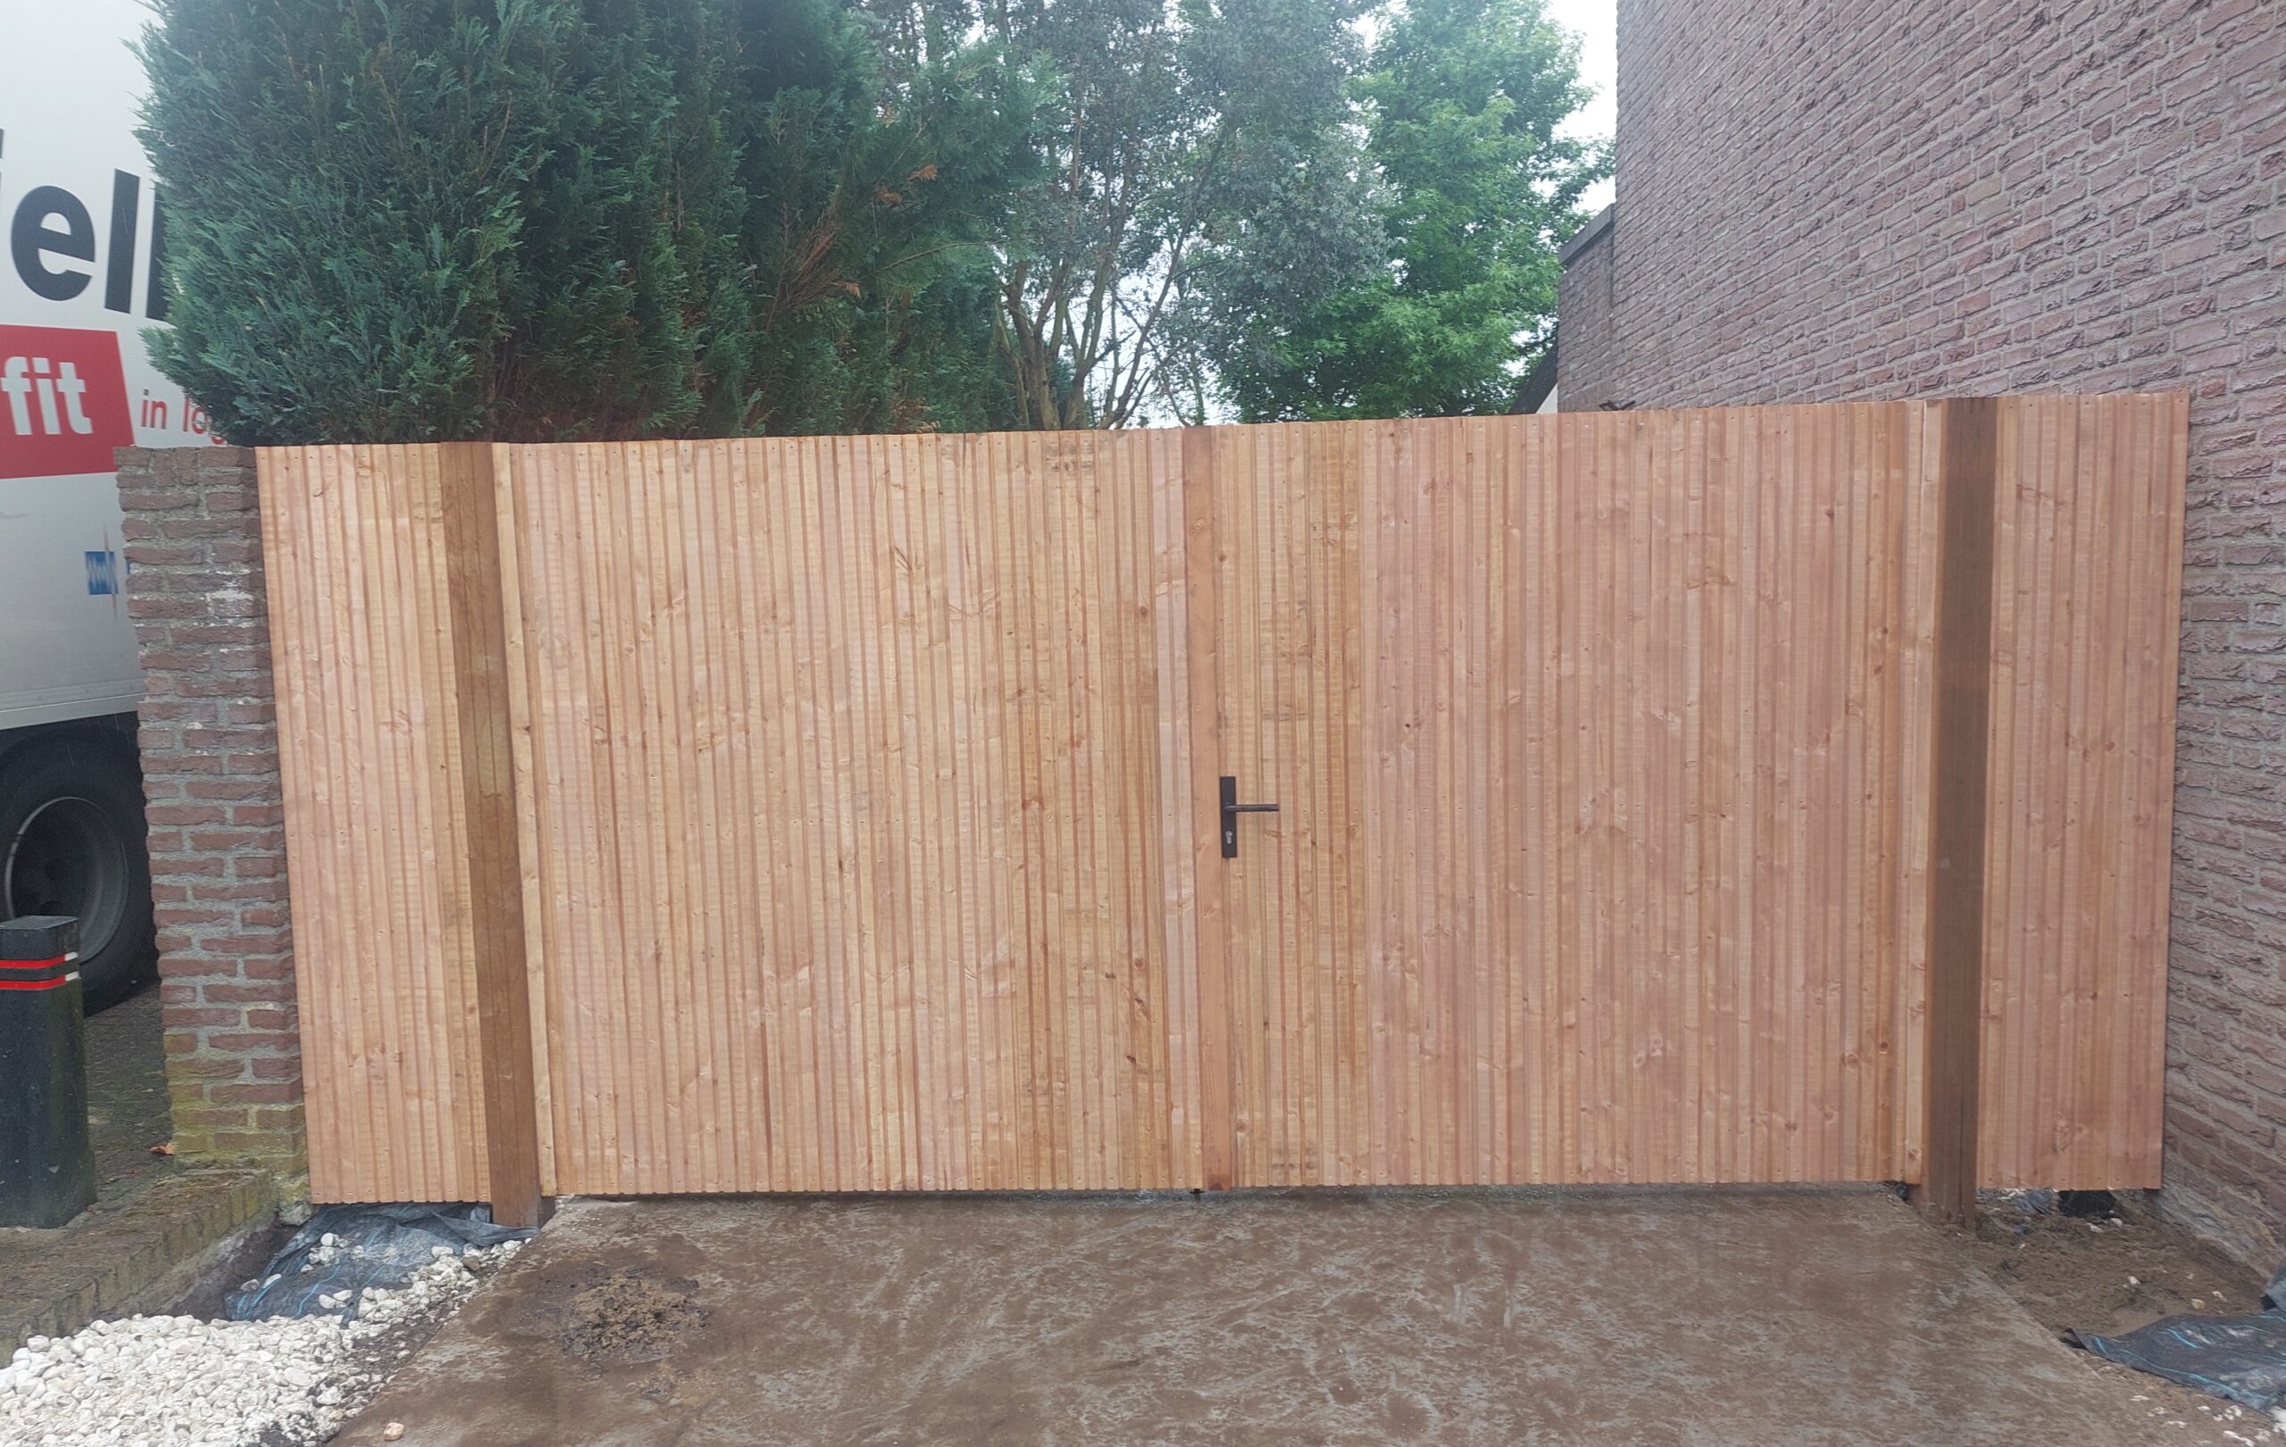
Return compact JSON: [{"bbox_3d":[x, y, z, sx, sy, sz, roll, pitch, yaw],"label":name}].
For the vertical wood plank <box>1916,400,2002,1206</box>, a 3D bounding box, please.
[{"bbox_3d":[1.981,0.230,3.892,0.120,2.012,0.120,-1,6,2],"label":"vertical wood plank"}]

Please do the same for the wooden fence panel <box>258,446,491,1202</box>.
[{"bbox_3d":[-1.938,0.279,4.062,0.485,1.951,0.060,-1,6,2],"label":"wooden fence panel"}]

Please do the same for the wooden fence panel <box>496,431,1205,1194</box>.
[{"bbox_3d":[-0.719,0.253,4.066,1.700,1.953,0.060,-1,6,2],"label":"wooden fence panel"}]

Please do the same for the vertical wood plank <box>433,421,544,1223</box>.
[{"bbox_3d":[-1.634,0.299,4.042,0.122,1.997,0.120,-1,6,2],"label":"vertical wood plank"}]

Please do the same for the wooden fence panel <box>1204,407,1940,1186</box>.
[{"bbox_3d":[1.061,0.212,3.992,1.775,1.948,0.060,-1,6,2],"label":"wooden fence panel"}]

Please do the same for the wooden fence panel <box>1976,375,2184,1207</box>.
[{"bbox_3d":[2.275,0.188,3.886,0.470,1.950,0.060,-1,6,2],"label":"wooden fence panel"}]

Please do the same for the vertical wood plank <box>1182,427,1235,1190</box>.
[{"bbox_3d":[0.166,0.235,3.989,0.074,1.940,0.030,-1,6,2],"label":"vertical wood plank"}]

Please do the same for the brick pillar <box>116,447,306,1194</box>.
[{"bbox_3d":[-2.328,0.266,4.122,0.310,1.915,0.310,-1,6,2],"label":"brick pillar"}]

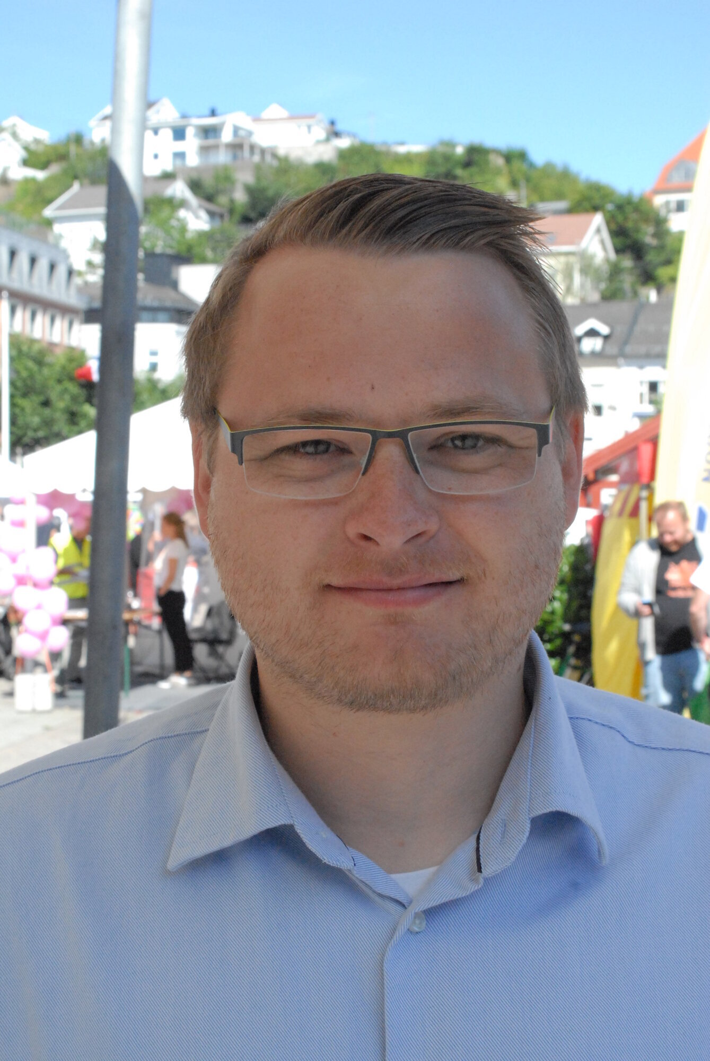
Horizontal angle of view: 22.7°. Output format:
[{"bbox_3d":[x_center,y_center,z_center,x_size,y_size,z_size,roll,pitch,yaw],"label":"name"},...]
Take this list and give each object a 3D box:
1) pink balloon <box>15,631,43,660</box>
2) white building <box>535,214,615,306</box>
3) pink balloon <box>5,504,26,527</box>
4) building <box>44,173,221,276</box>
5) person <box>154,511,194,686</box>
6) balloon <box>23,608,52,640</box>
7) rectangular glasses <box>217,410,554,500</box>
[{"bbox_3d":[-2.781,0.979,15.100,0.235,0.255,0.235,0,1,0],"label":"pink balloon"},{"bbox_3d":[13.700,-19.800,134.000,9.500,7.600,7.200,0,1,24],"label":"white building"},{"bbox_3d":[-2.936,-0.129,15.300,0.235,0.260,0.235,0,1,0],"label":"pink balloon"},{"bbox_3d":[-18.120,-25.019,145.000,12.000,8.200,9.500,0,0,25],"label":"building"},{"bbox_3d":[-1.773,0.668,17.300,0.400,1.680,0.460,0,0,-9],"label":"person"},{"bbox_3d":[-2.653,0.783,14.800,0.235,0.260,0.235,0,0,0],"label":"balloon"},{"bbox_3d":[0.013,-0.041,0.812,0.150,0.042,0.140,-2,9,-1],"label":"rectangular glasses"}]

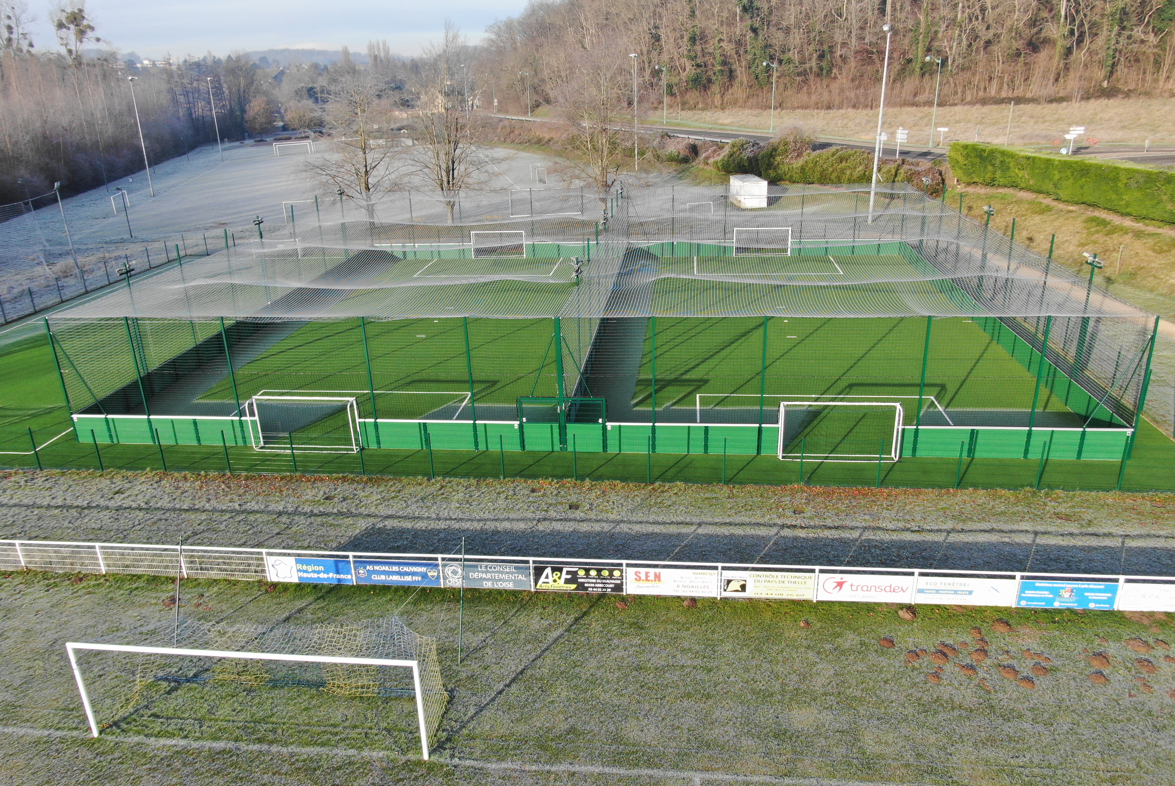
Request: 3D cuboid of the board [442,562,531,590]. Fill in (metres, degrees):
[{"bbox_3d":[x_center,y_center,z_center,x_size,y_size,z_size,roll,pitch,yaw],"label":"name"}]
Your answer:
[{"bbox_3d":[-2.743,5.025,22.306,2.420,0.800,0.040,0,22,7],"label":"board"}]

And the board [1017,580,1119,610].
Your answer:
[{"bbox_3d":[11.981,5.050,20.355,2.360,0.780,0.050,1,22,7],"label":"board"}]

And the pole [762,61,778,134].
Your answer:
[{"bbox_3d":[25.319,-41.247,113.952,2.000,9.300,0.550,-10,23,-19],"label":"pole"}]

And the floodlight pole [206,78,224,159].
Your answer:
[{"bbox_3d":[-65.081,-48.095,143.489,1.000,13.940,0.900,-6,21,-10],"label":"floodlight pole"}]

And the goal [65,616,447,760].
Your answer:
[{"bbox_3d":[-6.885,5.989,17.643,7.540,2.480,2.000,1,22,7],"label":"goal"}]

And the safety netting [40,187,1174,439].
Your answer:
[{"bbox_3d":[1.006,-7.191,45.936,40.400,4.150,35.000,1,22,7],"label":"safety netting"}]

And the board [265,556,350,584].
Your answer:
[{"bbox_3d":[-7.769,4.996,22.874,2.420,0.800,0.040,0,22,7],"label":"board"}]

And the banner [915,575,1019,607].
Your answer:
[{"bbox_3d":[9.689,5.119,20.890,2.460,0.790,0.040,0,22,7],"label":"banner"}]

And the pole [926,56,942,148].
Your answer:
[{"bbox_3d":[38.987,-33.022,93.142,2.000,9.600,0.450,-6,22,-9],"label":"pole"}]

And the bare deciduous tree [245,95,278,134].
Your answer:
[{"bbox_3d":[-81.877,-69.115,204.116,8.200,10.738,8.200,-2,22,0],"label":"bare deciduous tree"}]

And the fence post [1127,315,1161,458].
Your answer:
[{"bbox_3d":[19.014,-0.157,27.860,0.140,5.280,0.140,1,22,7],"label":"fence post"}]

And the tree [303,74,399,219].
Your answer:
[{"bbox_3d":[-21.659,-22.306,75.532,9.100,13.995,9.100,-2,22,0],"label":"tree"}]

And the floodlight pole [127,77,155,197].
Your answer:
[{"bbox_3d":[-56.816,-32.712,104.672,1.200,14.564,1.400,-7,22,-12],"label":"floodlight pole"}]

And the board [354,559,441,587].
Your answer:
[{"bbox_3d":[-5.298,5.005,22.731,2.470,0.820,0.050,1,21,6],"label":"board"}]

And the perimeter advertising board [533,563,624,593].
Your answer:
[{"bbox_3d":[-0.265,5.061,22.202,2.470,0.820,0.050,1,21,6],"label":"perimeter advertising board"}]

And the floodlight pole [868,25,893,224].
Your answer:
[{"bbox_3d":[24.311,-22.206,68.222,0.800,15.800,0.800,-8,22,-13],"label":"floodlight pole"}]

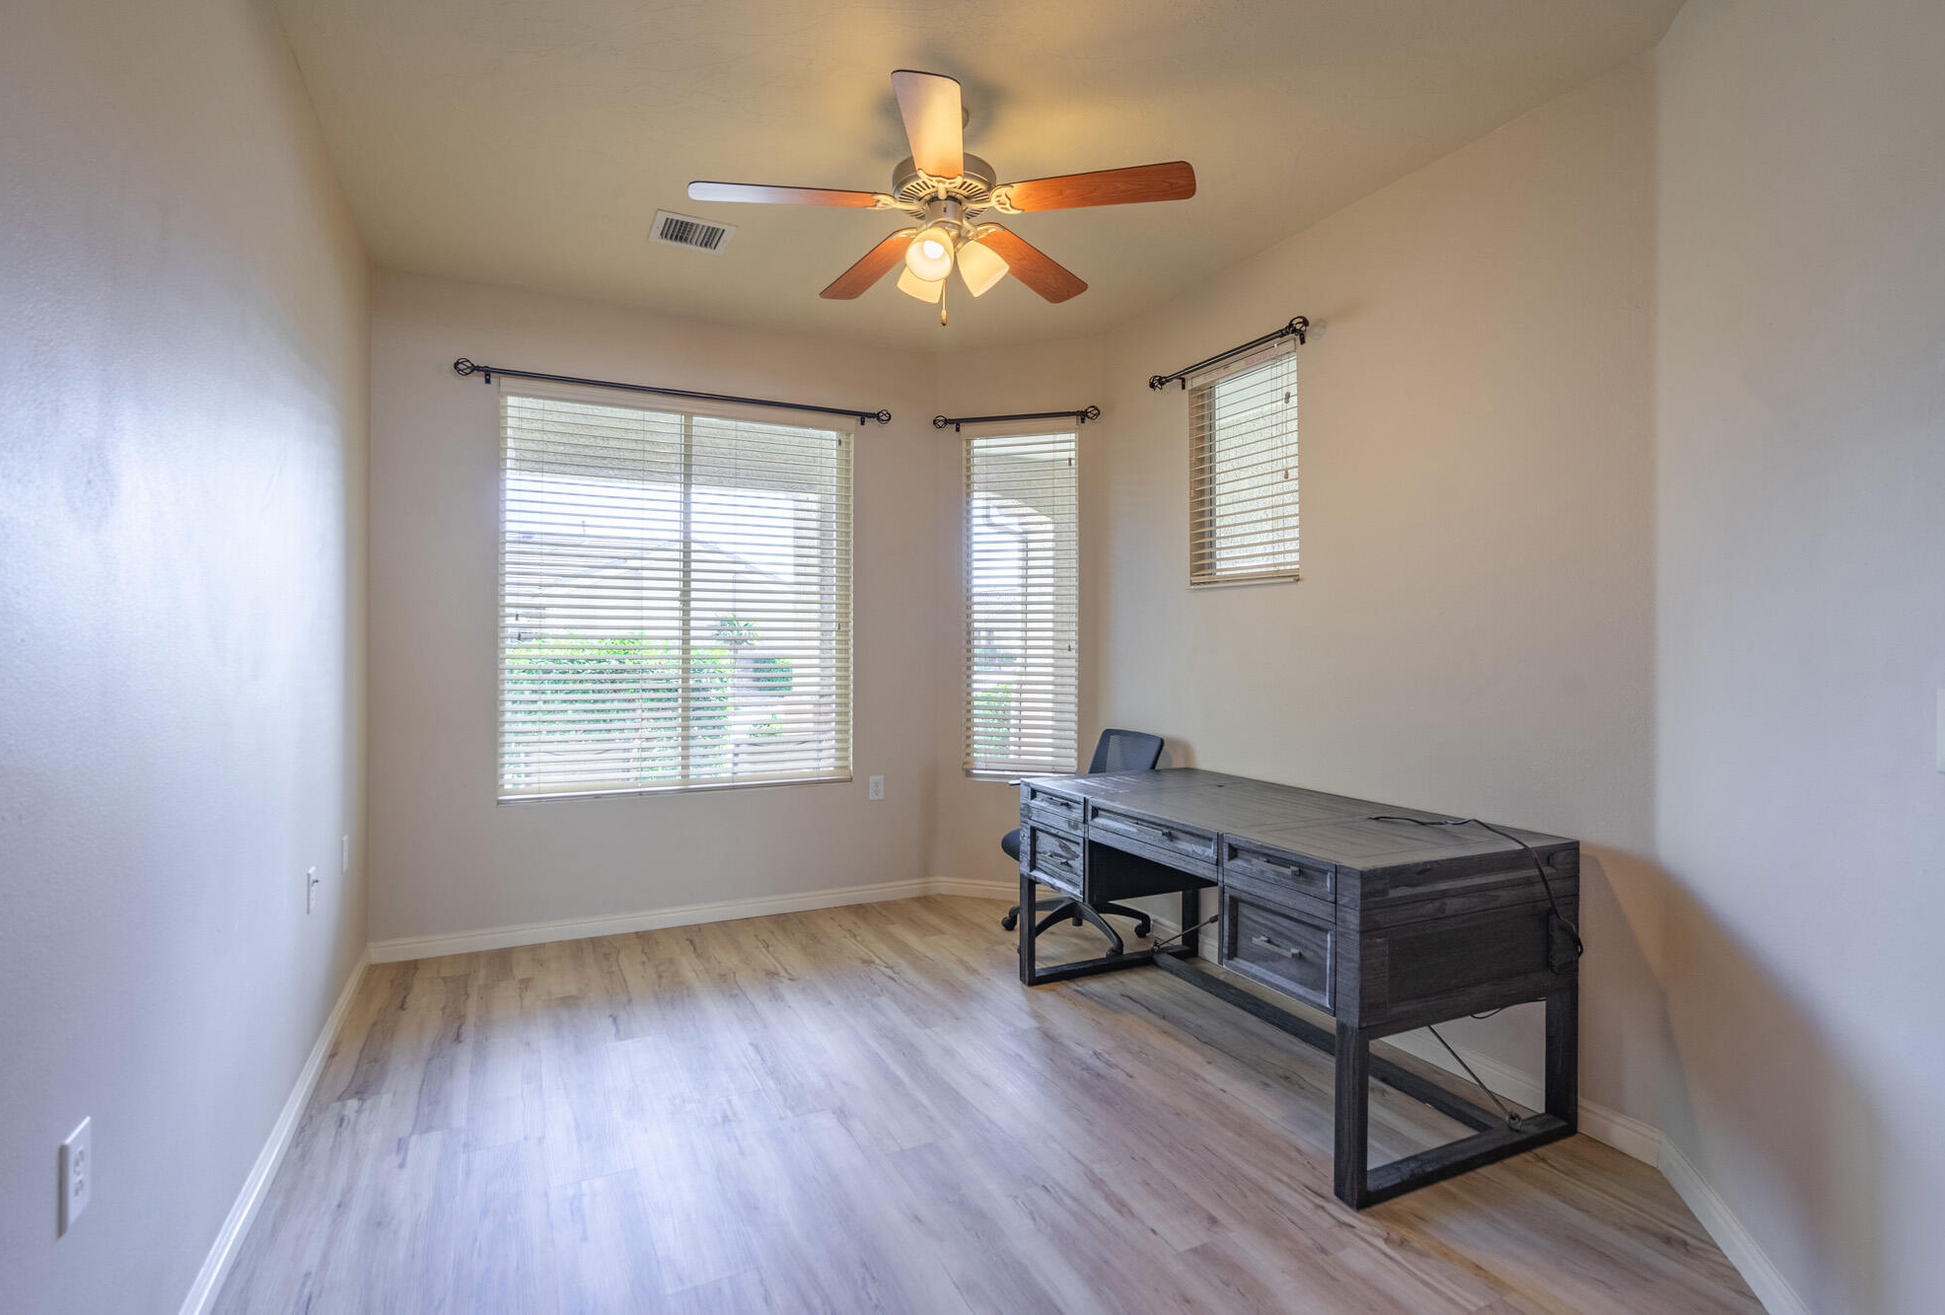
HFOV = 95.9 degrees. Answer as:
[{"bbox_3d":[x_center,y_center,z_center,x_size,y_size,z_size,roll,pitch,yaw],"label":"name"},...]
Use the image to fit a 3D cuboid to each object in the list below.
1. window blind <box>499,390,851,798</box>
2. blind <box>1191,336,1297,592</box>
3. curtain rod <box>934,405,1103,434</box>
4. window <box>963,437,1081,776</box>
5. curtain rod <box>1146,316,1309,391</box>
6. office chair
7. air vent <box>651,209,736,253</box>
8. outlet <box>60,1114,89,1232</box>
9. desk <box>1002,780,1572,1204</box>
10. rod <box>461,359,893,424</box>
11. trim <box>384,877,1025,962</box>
[{"bbox_3d":[-1.270,-0.264,3.958,1.528,1.730,0.080,0,0,-26],"label":"window blind"},{"bbox_3d":[1.031,-0.695,3.352,0.080,0.850,0.571,0,0,-27],"label":"blind"},{"bbox_3d":[0.212,-1.148,4.283,0.843,0.090,0.110,0,0,18],"label":"curtain rod"},{"bbox_3d":[0.245,-0.258,4.348,0.590,1.730,0.060,0,0,18],"label":"window"},{"bbox_3d":[0.964,-1.140,3.341,0.110,0.090,0.844,0,0,-27],"label":"curtain rod"},{"bbox_3d":[0.440,0.766,3.752,0.640,0.890,0.620,0,0,-21],"label":"office chair"},{"bbox_3d":[-1.007,-1.522,3.155,0.266,0.020,0.252,0,0,-27],"label":"air vent"},{"bbox_3d":[-1.195,0.689,1.171,0.008,0.115,0.071,0,0,-27],"label":"outlet"},{"bbox_3d":[0.870,0.841,2.775,0.790,0.752,1.539,0,0,-25],"label":"desk"},{"bbox_3d":[-1.234,-1.153,3.897,1.851,0.090,0.110,0,0,-26],"label":"rod"},{"bbox_3d":[-1.064,1.160,3.874,2.718,0.085,0.337,0,0,-26],"label":"trim"}]

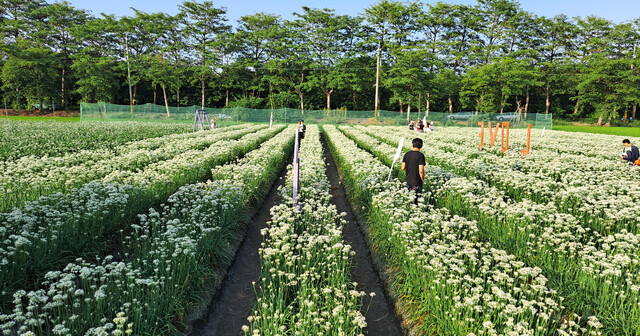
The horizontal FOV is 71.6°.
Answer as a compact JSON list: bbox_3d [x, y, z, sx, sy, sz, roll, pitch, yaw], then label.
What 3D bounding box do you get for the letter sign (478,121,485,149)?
[{"bbox_3d":[5.387,-1.101,14.800,0.050,0.900,0.430,-1,7,-11],"label":"letter sign"}]

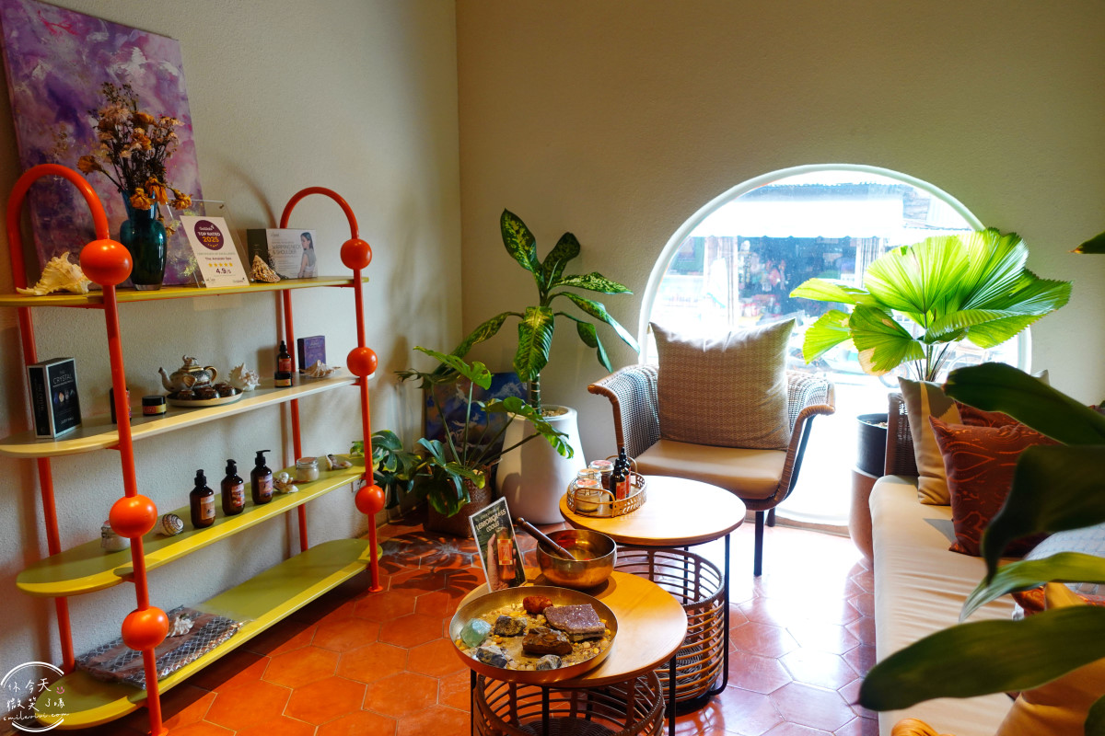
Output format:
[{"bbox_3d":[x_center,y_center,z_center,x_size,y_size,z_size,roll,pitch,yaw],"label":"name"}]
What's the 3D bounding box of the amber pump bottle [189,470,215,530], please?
[{"bbox_3d":[-0.972,0.358,2.032,0.064,0.155,0.064,5,11,27],"label":"amber pump bottle"}]

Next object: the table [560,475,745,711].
[{"bbox_3d":[0.271,0.620,2.060,0.492,0.504,0.492,-1,9,-5],"label":"table"}]

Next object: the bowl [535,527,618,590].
[{"bbox_3d":[0.056,0.437,1.660,0.178,0.083,0.178,0,9,0],"label":"bowl"}]

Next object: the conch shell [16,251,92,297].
[{"bbox_3d":[-1.175,-0.222,1.740,0.160,0.102,0.105,-3,10,-15],"label":"conch shell"}]

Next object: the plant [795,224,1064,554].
[{"bbox_3d":[1.355,0.150,2.660,0.930,1.280,0.800,4,10,25],"label":"plant"}]

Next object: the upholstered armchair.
[{"bbox_3d":[0.654,0.387,2.990,0.910,0.700,0.670,4,10,25],"label":"upholstered armchair"}]

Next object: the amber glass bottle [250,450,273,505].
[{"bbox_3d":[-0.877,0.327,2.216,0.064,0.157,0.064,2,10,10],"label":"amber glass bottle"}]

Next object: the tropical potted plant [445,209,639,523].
[{"bbox_3d":[-0.047,-0.010,3.259,0.790,1.400,0.660,4,10,25],"label":"tropical potted plant"}]

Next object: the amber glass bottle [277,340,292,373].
[{"bbox_3d":[-0.885,-0.020,2.425,0.041,0.128,0.041,-4,10,-25],"label":"amber glass bottle"}]

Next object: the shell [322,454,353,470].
[{"bbox_3d":[-0.779,0.341,2.670,0.100,0.048,0.060,-4,10,-23],"label":"shell"}]

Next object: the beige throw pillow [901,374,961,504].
[{"bbox_3d":[1.330,0.230,2.340,0.460,0.430,0.150,2,-3,10],"label":"beige throw pillow"}]

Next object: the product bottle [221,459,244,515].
[{"bbox_3d":[-0.961,0.355,2.210,0.067,0.169,0.066,6,11,32],"label":"product bottle"}]

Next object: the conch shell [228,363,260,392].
[{"bbox_3d":[-0.962,0.030,2.300,0.092,0.085,0.080,-4,10,-23],"label":"conch shell"}]

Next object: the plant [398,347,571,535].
[{"bbox_3d":[-0.288,0.313,3.138,0.650,0.790,0.560,4,10,25],"label":"plant"}]

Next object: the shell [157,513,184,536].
[{"bbox_3d":[-1.034,0.424,1.995,0.072,0.052,0.056,2,10,15],"label":"shell"}]

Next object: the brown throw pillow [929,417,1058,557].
[{"bbox_3d":[1.246,0.318,1.909,0.420,0.400,0.150,0,-12,25],"label":"brown throw pillow"}]

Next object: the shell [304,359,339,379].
[{"bbox_3d":[-0.800,0.003,2.535,0.128,0.060,0.080,-3,10,-15],"label":"shell"}]

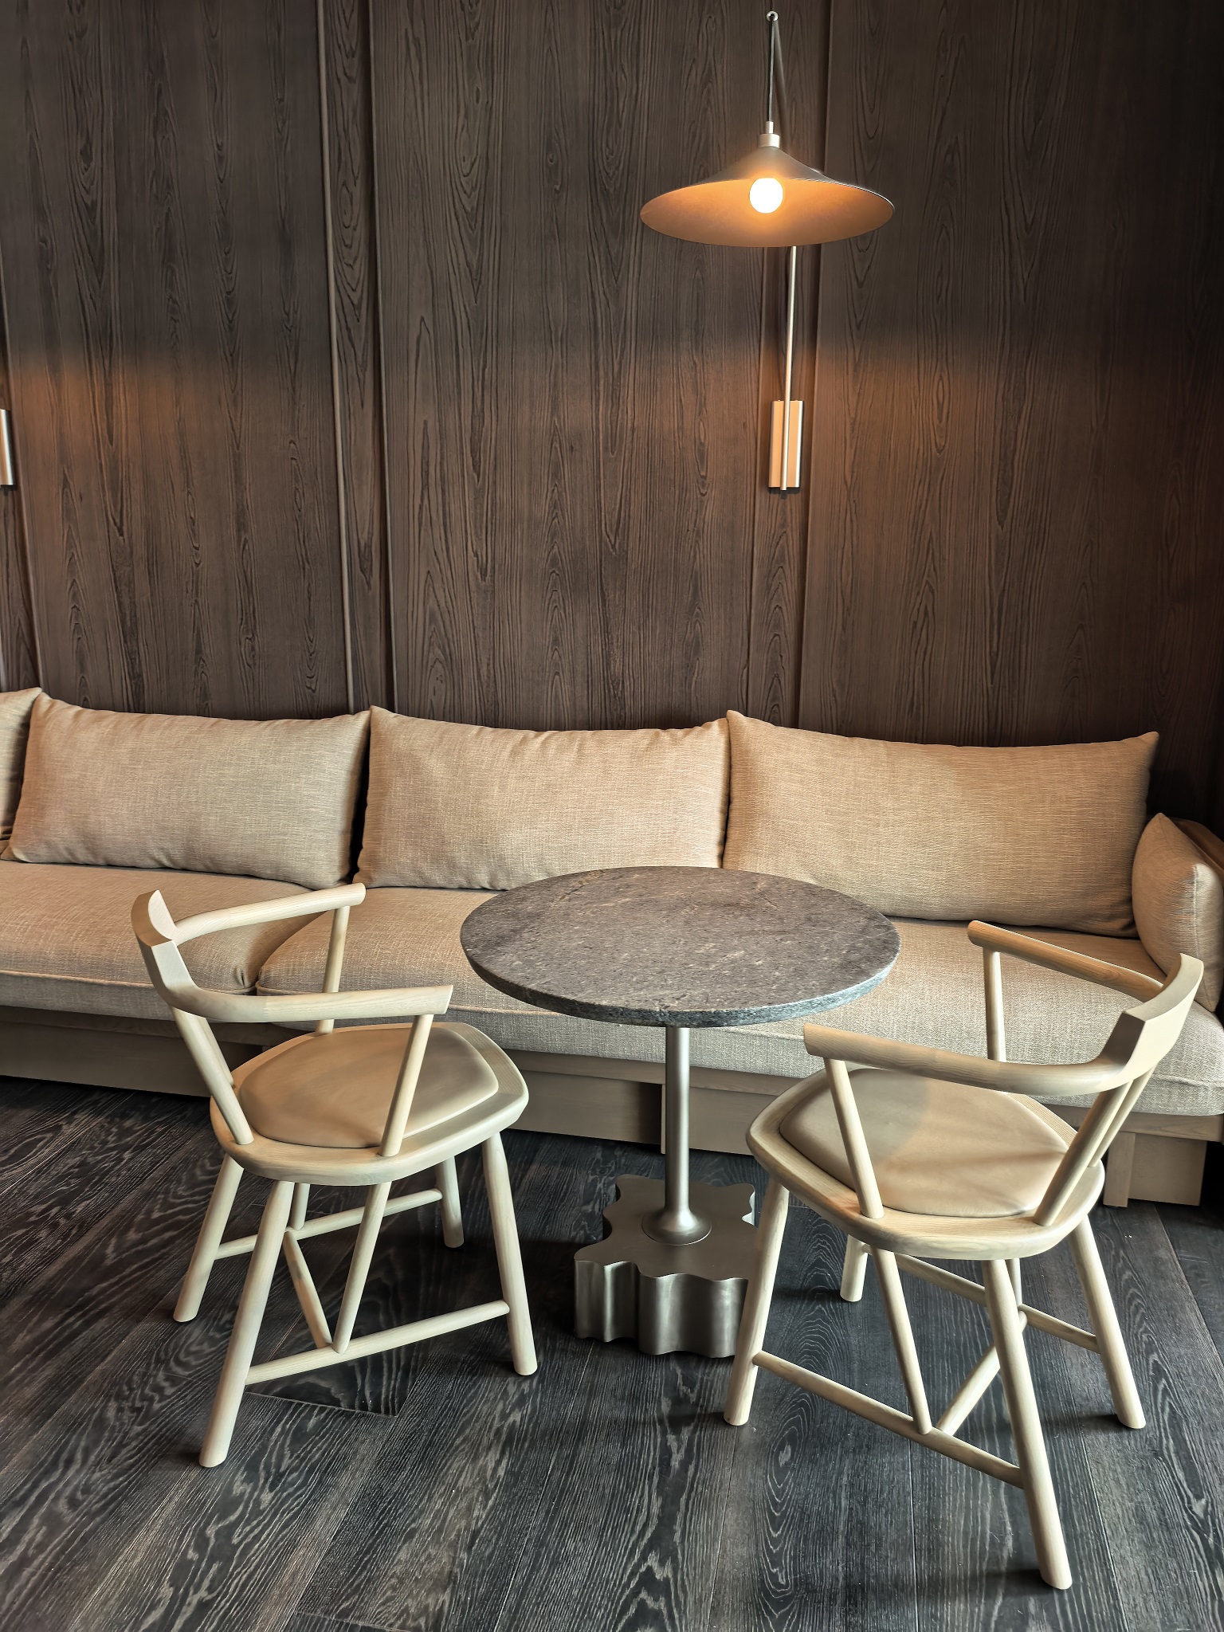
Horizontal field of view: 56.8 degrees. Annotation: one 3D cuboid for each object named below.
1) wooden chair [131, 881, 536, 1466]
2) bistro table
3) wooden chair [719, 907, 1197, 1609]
[{"bbox_3d":[-0.441,0.507,1.835,0.562,0.792,0.564,-6,15,-25],"label":"wooden chair"},{"bbox_3d":[0.113,0.527,1.945,0.703,0.712,0.703,1,13,0],"label":"bistro table"},{"bbox_3d":[0.509,0.555,1.672,0.562,0.792,0.564,11,17,37],"label":"wooden chair"}]

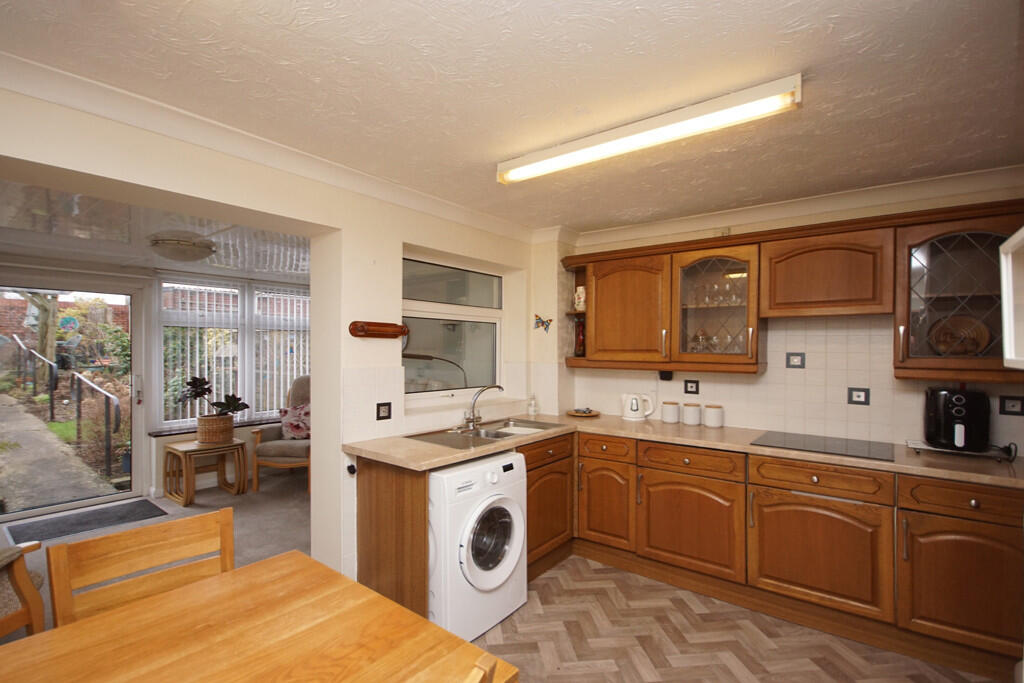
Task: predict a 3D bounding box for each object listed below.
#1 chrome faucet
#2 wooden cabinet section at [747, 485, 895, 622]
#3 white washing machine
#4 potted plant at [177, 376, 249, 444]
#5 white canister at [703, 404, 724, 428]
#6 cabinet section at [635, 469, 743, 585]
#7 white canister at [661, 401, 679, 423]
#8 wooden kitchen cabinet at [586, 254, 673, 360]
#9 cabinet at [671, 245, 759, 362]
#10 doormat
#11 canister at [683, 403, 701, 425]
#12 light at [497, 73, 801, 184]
[{"bbox_3d":[-0.174,0.424,2.929,0.240,0.290,0.140,0,-1,28],"label":"chrome faucet"},{"bbox_3d":[1.667,1.038,2.481,0.608,0.544,0.550,0,0,35],"label":"wooden cabinet section"},{"bbox_3d":[-0.308,1.043,2.491,0.580,0.845,0.600,0,0,39],"label":"white washing machine"},{"bbox_3d":[-2.848,0.660,4.320,0.570,0.630,0.460,1,-1,-33],"label":"potted plant"},{"bbox_3d":[1.349,0.507,3.040,0.113,0.133,0.113,0,0,35],"label":"white canister"},{"bbox_3d":[1.169,1.040,2.833,0.604,0.544,0.550,0,0,35],"label":"cabinet section"},{"bbox_3d":[1.137,0.511,3.268,0.113,0.142,0.113,0,-1,36],"label":"white canister"},{"bbox_3d":[0.878,-0.212,3.257,0.597,0.700,0.320,0,0,35],"label":"wooden kitchen cabinet"},{"bbox_3d":[1.328,-0.215,2.946,0.500,0.700,0.320,0,0,35],"label":"cabinet"},{"bbox_3d":[-3.435,1.447,3.707,0.540,0.012,0.880,0,-1,44],"label":"doormat"},{"bbox_3d":[1.259,0.510,3.181,0.113,0.142,0.113,0,-1,36],"label":"canister"},{"bbox_3d":[0.466,-0.836,1.906,1.261,0.075,0.086,0,-1,37],"label":"light"}]

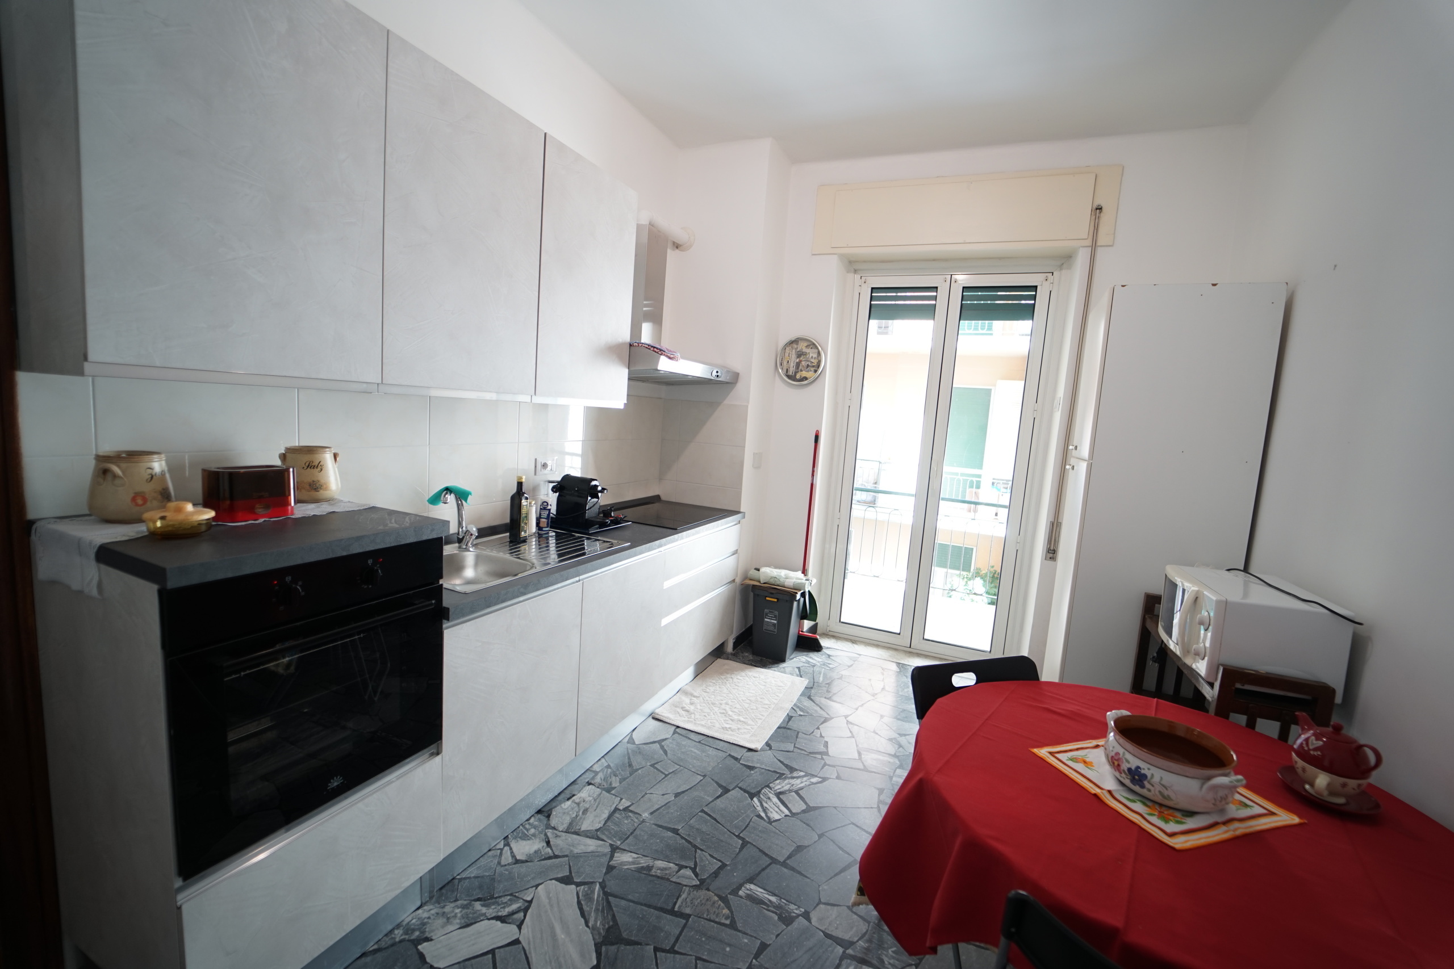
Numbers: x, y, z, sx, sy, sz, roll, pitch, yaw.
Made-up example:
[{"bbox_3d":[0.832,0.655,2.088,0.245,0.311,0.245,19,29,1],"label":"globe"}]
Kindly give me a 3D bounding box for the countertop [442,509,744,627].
[{"bbox_3d":[-0.626,0.257,2.699,0.635,0.044,2.100,7,8,25],"label":"countertop"}]

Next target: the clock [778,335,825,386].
[{"bbox_3d":[0.473,-0.799,3.662,0.311,0.311,0.044,7,7,21],"label":"clock"}]

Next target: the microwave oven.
[{"bbox_3d":[1.655,0.453,1.827,0.324,0.257,0.429,7,8,21],"label":"microwave oven"}]

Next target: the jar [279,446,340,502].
[{"bbox_3d":[-1.289,-0.032,1.739,0.150,0.163,0.145,-2,9,-37],"label":"jar"}]

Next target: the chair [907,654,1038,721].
[{"bbox_3d":[0.840,0.978,1.628,0.464,0.776,0.474,2,7,-19],"label":"chair"}]

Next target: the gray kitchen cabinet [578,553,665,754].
[{"bbox_3d":[-0.722,0.666,2.617,0.607,0.758,0.601,7,8,25],"label":"gray kitchen cabinet"}]

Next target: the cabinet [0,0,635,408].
[{"bbox_3d":[-1.002,-0.790,1.927,0.373,0.972,1.787,7,8,25],"label":"cabinet"}]

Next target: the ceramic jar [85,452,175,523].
[{"bbox_3d":[-1.363,0.002,1.296,0.148,0.153,0.148,2,7,-17],"label":"ceramic jar"}]

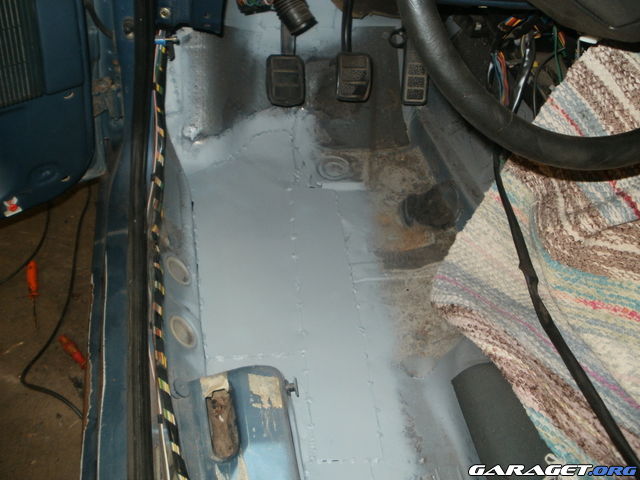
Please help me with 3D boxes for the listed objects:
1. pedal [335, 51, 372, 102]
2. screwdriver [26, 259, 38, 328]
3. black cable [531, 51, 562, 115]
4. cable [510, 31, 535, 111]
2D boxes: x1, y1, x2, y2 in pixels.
[{"bbox_3d":[0.060,-0.283,1.160,0.061,0.084,0.025,0,19,0],"label":"pedal"},{"bbox_3d":[-0.581,0.105,1.346,0.024,0.024,0.154,-14,63,-7],"label":"screwdriver"},{"bbox_3d":[0.306,-0.212,0.900,0.042,0.085,0.020,-1,28,17],"label":"black cable"},{"bbox_3d":[0.268,-0.219,0.870,0.022,0.104,0.020,12,28,14],"label":"cable"}]

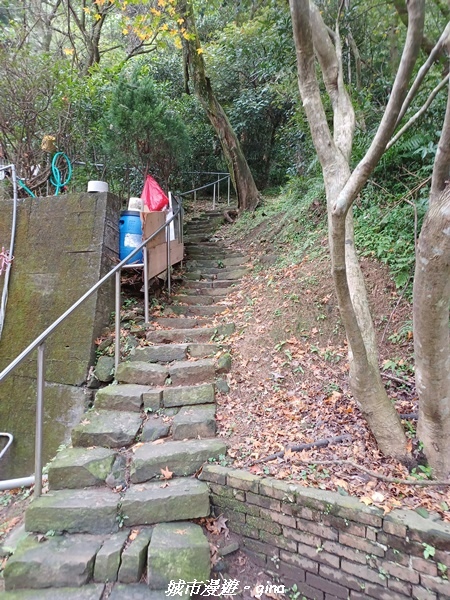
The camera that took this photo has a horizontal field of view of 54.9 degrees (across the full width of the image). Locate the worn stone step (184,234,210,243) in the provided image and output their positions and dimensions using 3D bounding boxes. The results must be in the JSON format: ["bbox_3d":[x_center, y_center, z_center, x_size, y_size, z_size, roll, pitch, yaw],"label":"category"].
[{"bbox_3d":[-0.557,-1.233,8.969,0.548,0.150,0.340,0,-1,-3],"label":"worn stone step"}]

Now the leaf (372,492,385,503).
[{"bbox_3d":[0.755,0.971,2.130,0.060,0.020,0.065,0,18,0],"label":"leaf"}]

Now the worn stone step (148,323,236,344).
[{"bbox_3d":[-0.387,0.415,4.999,0.964,0.150,0.400,0,-1,-3],"label":"worn stone step"}]

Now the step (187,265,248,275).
[{"bbox_3d":[-0.171,-0.492,7.569,1.059,0.140,0.340,0,-1,-3],"label":"step"}]

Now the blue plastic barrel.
[{"bbox_3d":[-1.097,-0.751,5.250,0.380,0.650,0.380,0,-1,-3],"label":"blue plastic barrel"}]

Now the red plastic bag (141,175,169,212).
[{"bbox_3d":[-0.980,-1.475,6.000,0.380,0.530,0.320,0,0,0],"label":"red plastic bag"}]

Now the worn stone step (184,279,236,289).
[{"bbox_3d":[-0.243,-0.221,6.929,0.857,0.130,0.360,0,-1,-3],"label":"worn stone step"}]

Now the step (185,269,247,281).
[{"bbox_3d":[-0.148,-0.379,7.279,1.049,0.140,0.360,0,-1,-3],"label":"step"}]

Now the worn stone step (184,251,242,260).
[{"bbox_3d":[-0.221,-0.778,8.169,1.071,0.140,0.340,0,-1,-3],"label":"worn stone step"}]

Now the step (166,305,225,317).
[{"bbox_3d":[-0.394,0.157,5.839,0.782,0.140,0.380,0,-1,-3],"label":"step"}]

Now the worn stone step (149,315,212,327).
[{"bbox_3d":[-0.525,0.288,5.389,0.756,0.140,0.380,0,-1,-3],"label":"worn stone step"}]

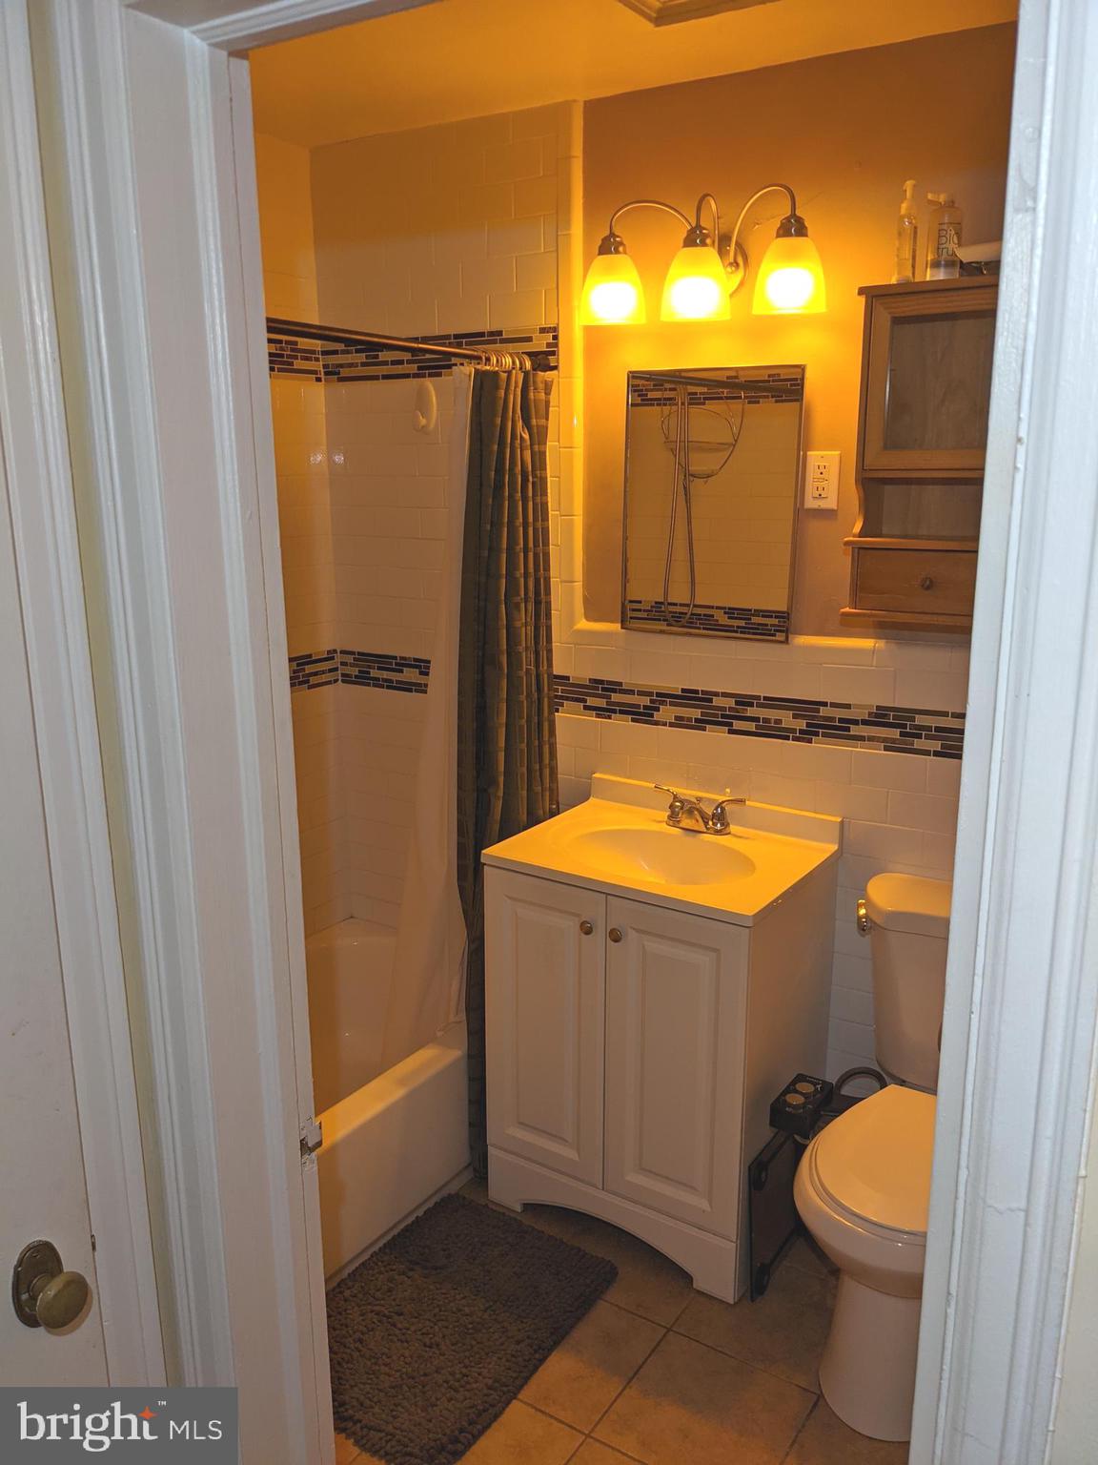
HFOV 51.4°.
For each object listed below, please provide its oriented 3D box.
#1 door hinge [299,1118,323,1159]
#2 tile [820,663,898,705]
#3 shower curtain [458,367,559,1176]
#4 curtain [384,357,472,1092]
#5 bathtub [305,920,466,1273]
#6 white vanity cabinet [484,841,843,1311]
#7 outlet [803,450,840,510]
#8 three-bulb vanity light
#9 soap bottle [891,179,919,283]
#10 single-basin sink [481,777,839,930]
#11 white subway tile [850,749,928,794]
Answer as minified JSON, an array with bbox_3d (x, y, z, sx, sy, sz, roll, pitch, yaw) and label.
[{"bbox_3d":[-0.257,0.436,1.221,0.011,0.036,0.034,8,15,33],"label":"door hinge"},{"bbox_3d":[0.640,-0.096,2.373,0.153,0.076,0.010,8,16,32],"label":"tile"},{"bbox_3d":[-0.081,0.104,2.673,0.115,1.830,0.360,8,15,33],"label":"shower curtain"},{"bbox_3d":[-0.251,0.030,2.558,0.120,1.630,0.350,8,16,32],"label":"curtain"},{"bbox_3d":[-0.692,0.905,2.578,0.725,0.335,1.510,9,16,32],"label":"bathtub"},{"bbox_3d":[0.246,0.659,2.541,0.606,0.829,0.459,9,16,33],"label":"white vanity cabinet"},{"bbox_3d":[0.562,-0.516,2.344,0.071,0.116,0.009,8,15,33],"label":"outlet"},{"bbox_3d":[0.308,-0.949,2.263,0.525,0.235,0.210,8,16,32],"label":"three-bulb vanity light"},{"bbox_3d":[0.647,-0.900,2.069,0.042,0.186,0.042,-8,16,-31],"label":"soap bottle"},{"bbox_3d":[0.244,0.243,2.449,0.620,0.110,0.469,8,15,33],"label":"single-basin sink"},{"bbox_3d":[0.713,0.085,2.385,0.152,0.077,0.009,8,15,33],"label":"white subway tile"}]

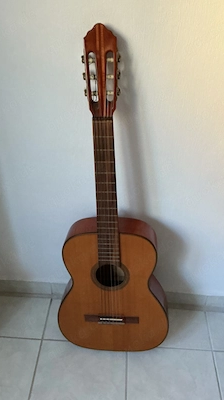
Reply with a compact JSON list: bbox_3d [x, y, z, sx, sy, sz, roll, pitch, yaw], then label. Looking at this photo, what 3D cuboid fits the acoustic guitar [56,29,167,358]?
[{"bbox_3d":[-0.007,0.062,0.999,0.375,1.040,0.105,1,27,6],"label":"acoustic guitar"}]

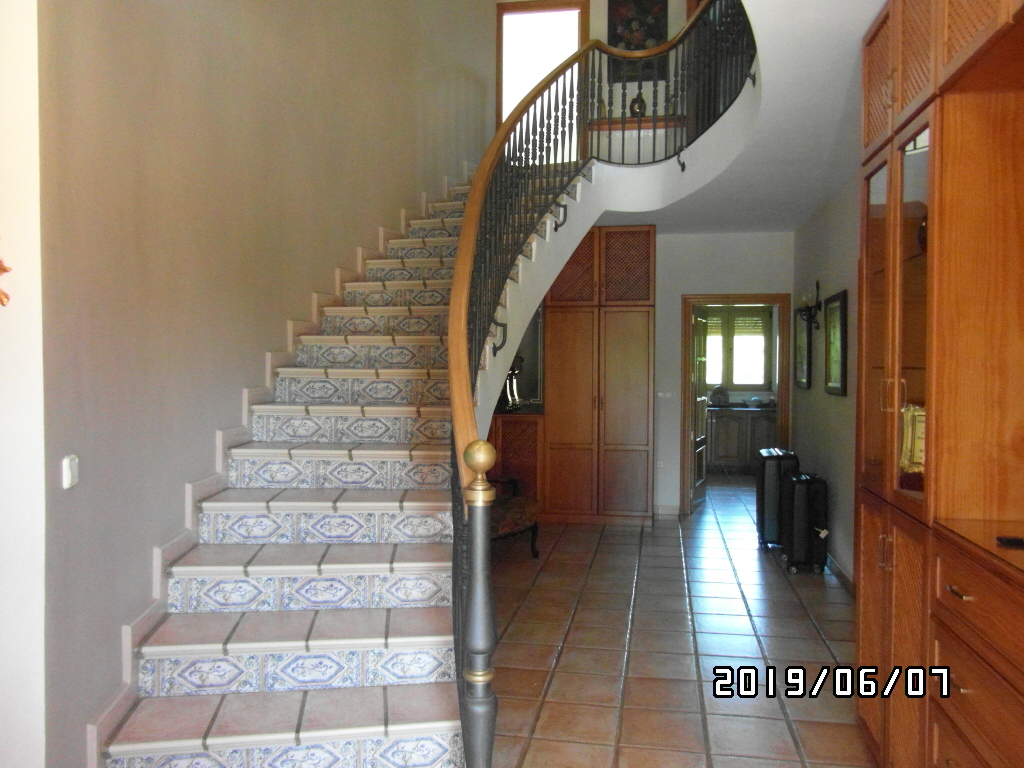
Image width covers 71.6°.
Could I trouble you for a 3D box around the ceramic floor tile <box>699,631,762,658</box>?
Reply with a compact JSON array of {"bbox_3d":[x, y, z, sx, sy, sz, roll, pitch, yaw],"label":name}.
[{"bbox_3d":[1.110,1.351,3.655,0.306,0.012,0.300,0,1,10],"label":"ceramic floor tile"}]

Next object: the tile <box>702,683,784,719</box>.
[{"bbox_3d":[0.984,1.364,3.057,0.314,0.012,0.297,0,2,10],"label":"tile"}]

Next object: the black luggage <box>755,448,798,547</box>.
[{"bbox_3d":[2.120,0.925,5.669,0.270,0.750,0.480,1,1,14],"label":"black luggage"}]

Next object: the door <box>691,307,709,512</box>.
[{"bbox_3d":[1.961,0.242,7.394,0.040,2.030,0.820,1,2,24],"label":"door"}]

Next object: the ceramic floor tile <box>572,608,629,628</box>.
[{"bbox_3d":[0.516,1.339,4.046,0.306,0.012,0.300,0,1,10],"label":"ceramic floor tile"}]

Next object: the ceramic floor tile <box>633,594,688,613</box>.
[{"bbox_3d":[0.906,1.335,4.296,0.306,0.012,0.300,0,1,10],"label":"ceramic floor tile"}]

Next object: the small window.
[{"bbox_3d":[3.104,-0.491,10.121,1.140,1.190,0.100,0,1,10],"label":"small window"}]

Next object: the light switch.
[{"bbox_3d":[-1.256,0.250,2.020,0.018,0.083,0.077,0,2,-12],"label":"light switch"}]

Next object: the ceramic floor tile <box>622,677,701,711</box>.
[{"bbox_3d":[0.651,1.354,3.082,0.315,0.014,0.300,0,1,10],"label":"ceramic floor tile"}]

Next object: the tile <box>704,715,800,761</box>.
[{"bbox_3d":[0.921,1.372,2.761,0.314,0.012,0.297,0,2,10],"label":"tile"}]

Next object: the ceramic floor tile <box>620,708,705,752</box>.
[{"bbox_3d":[0.589,1.360,2.784,0.315,0.014,0.300,0,1,10],"label":"ceramic floor tile"}]

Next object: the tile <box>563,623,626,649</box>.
[{"bbox_3d":[0.453,1.345,3.745,0.314,0.012,0.297,0,2,10],"label":"tile"}]

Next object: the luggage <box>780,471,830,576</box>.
[{"bbox_3d":[2.097,0.982,5.120,0.250,0.645,0.440,0,1,12],"label":"luggage"}]

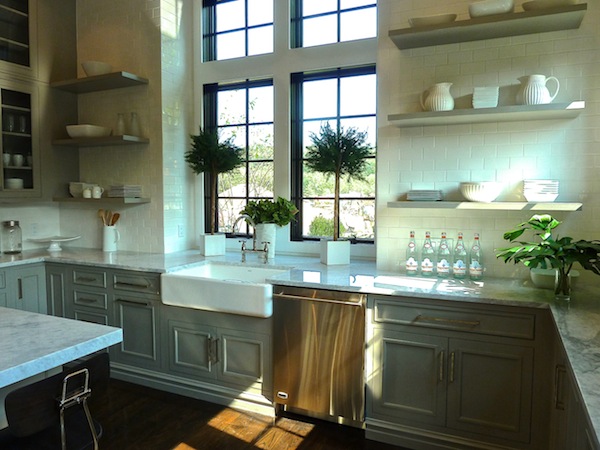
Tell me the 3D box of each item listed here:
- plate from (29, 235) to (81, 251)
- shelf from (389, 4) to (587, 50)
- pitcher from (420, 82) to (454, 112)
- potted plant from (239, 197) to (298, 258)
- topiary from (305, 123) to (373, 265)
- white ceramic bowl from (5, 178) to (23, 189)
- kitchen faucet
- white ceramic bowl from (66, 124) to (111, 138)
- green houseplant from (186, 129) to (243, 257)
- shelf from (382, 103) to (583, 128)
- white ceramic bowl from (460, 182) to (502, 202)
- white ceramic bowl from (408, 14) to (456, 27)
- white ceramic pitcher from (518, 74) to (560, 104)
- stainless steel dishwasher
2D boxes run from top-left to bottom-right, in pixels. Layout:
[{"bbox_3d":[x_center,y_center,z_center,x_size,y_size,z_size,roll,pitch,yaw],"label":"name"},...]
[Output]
[{"bbox_3d":[-2.406,0.180,4.256,0.440,0.125,0.440,0,5,0],"label":"plate"},{"bbox_3d":[1.115,-1.198,2.667,1.058,0.036,0.287,2,4,24],"label":"shelf"},{"bbox_3d":[0.868,-0.790,2.737,0.210,0.200,0.175,2,5,25],"label":"pitcher"},{"bbox_3d":[-0.277,0.017,3.782,0.500,0.535,0.460,0,4,0],"label":"potted plant"},{"bbox_3d":[0.296,-0.260,3.452,0.540,1.135,0.540,-1,4,-15],"label":"topiary"},{"bbox_3d":[-2.601,-0.372,3.939,0.150,0.095,0.150,2,5,25],"label":"white ceramic bowl"},{"bbox_3d":[-0.416,0.117,3.369,0.260,0.388,0.280,2,4,24],"label":"kitchen faucet"},{"bbox_3d":[-2.000,-0.858,4.102,0.280,0.112,0.280,2,4,24],"label":"white ceramic bowl"},{"bbox_3d":[-0.772,-0.303,3.921,0.530,1.150,0.530,-1,4,-15],"label":"green houseplant"},{"bbox_3d":[1.118,-0.672,2.697,1.065,0.036,0.308,2,4,24],"label":"shelf"},{"bbox_3d":[1.107,-0.201,2.660,0.250,0.117,0.250,2,5,25],"label":"white ceramic bowl"},{"bbox_3d":[0.829,-1.237,2.704,0.290,0.082,0.250,2,5,25],"label":"white ceramic bowl"},{"bbox_3d":[1.389,-0.767,2.494,0.190,0.195,0.150,2,5,25],"label":"white ceramic pitcher"},{"bbox_3d":[0.222,0.800,2.958,0.610,0.855,0.600,2,5,25],"label":"stainless steel dishwasher"}]

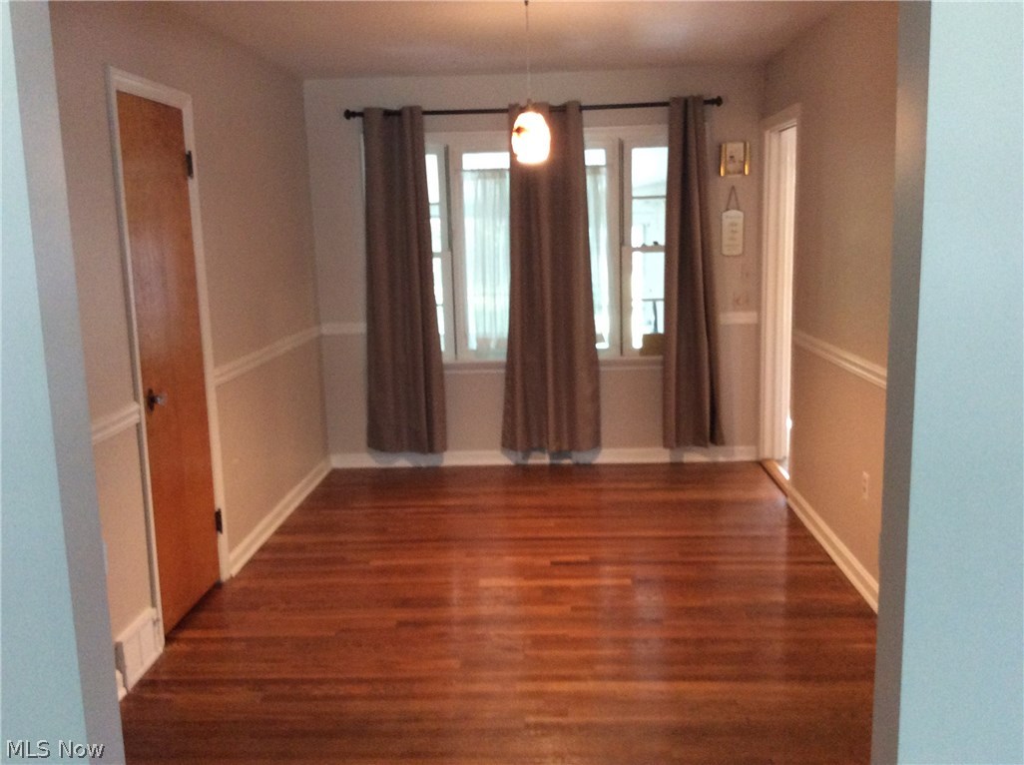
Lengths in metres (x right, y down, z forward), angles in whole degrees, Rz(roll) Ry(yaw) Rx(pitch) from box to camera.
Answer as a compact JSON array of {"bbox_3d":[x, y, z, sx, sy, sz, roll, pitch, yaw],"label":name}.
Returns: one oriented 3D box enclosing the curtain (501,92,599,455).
[{"bbox_3d":[0.226,-0.619,5.808,0.624,2.130,0.105,-1,10,3],"label":"curtain"}]

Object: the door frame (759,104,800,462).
[{"bbox_3d":[1.578,-0.454,5.417,0.140,2.110,0.900,-1,10,3],"label":"door frame"}]

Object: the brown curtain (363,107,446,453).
[{"bbox_3d":[-0.687,-0.603,5.851,0.470,2.130,0.105,-1,10,3],"label":"brown curtain"}]

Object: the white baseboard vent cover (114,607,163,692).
[{"bbox_3d":[-1.326,0.944,3.366,0.038,0.188,0.301,-1,10,3],"label":"white baseboard vent cover"}]

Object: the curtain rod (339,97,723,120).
[{"bbox_3d":[0.117,-1.633,5.640,2.258,0.060,0.070,-1,10,3],"label":"curtain rod"}]

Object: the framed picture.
[{"bbox_3d":[1.345,-1.348,5.710,0.178,0.196,0.030,-1,10,3],"label":"framed picture"}]

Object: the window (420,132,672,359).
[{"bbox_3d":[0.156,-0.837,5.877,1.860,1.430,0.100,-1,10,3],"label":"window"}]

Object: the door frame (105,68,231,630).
[{"bbox_3d":[-1.350,-0.090,3.729,0.100,2.108,0.775,-1,10,3],"label":"door frame"}]

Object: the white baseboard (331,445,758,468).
[{"bbox_3d":[0.186,0.487,6.082,2.755,0.100,0.027,-1,10,3],"label":"white baseboard"}]

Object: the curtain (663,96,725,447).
[{"bbox_3d":[1.115,-0.639,5.764,0.385,2.120,0.105,-1,10,3],"label":"curtain"}]

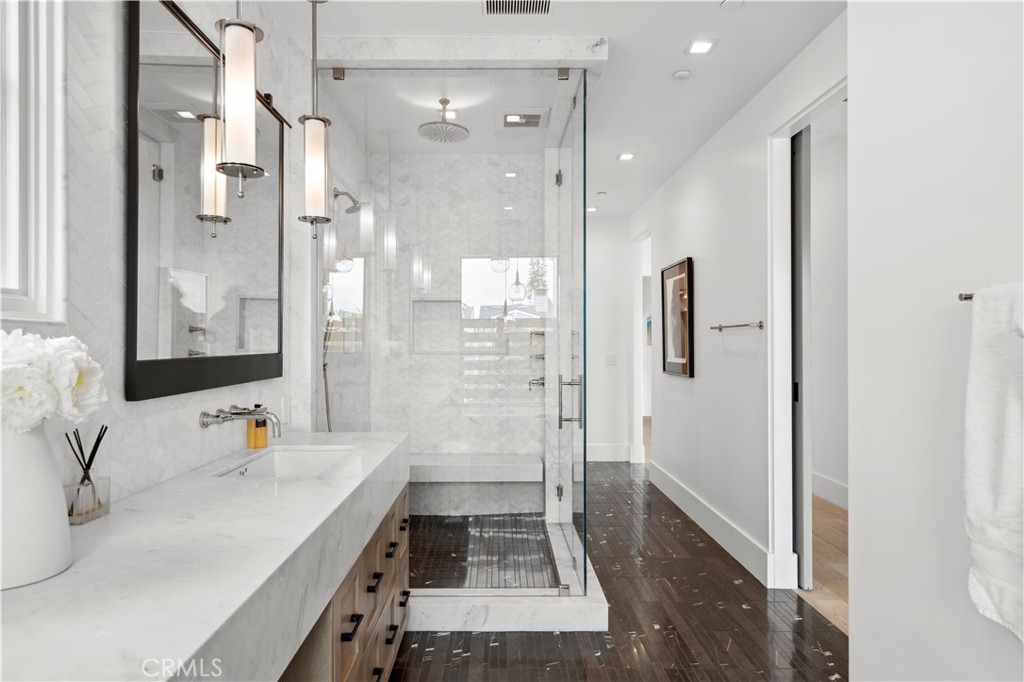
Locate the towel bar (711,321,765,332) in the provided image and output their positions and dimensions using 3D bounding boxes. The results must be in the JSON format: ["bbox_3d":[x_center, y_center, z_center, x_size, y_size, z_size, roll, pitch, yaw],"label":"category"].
[{"bbox_3d":[1.338,-0.087,3.430,0.080,0.048,0.620,0,0,-1],"label":"towel bar"}]

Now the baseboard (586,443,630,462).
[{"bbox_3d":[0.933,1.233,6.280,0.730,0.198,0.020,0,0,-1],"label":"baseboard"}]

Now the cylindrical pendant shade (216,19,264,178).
[{"bbox_3d":[-0.793,-0.702,1.660,0.130,0.415,0.130,0,0,0],"label":"cylindrical pendant shade"}]

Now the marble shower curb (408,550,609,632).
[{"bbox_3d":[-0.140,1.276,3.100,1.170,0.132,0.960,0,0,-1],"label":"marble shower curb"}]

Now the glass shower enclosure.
[{"bbox_3d":[-0.300,-0.042,3.240,1.280,2.500,1.090,0,0,-1],"label":"glass shower enclosure"}]

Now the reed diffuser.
[{"bbox_3d":[-1.035,0.321,1.385,0.070,0.220,0.120,0,0,-1],"label":"reed diffuser"}]

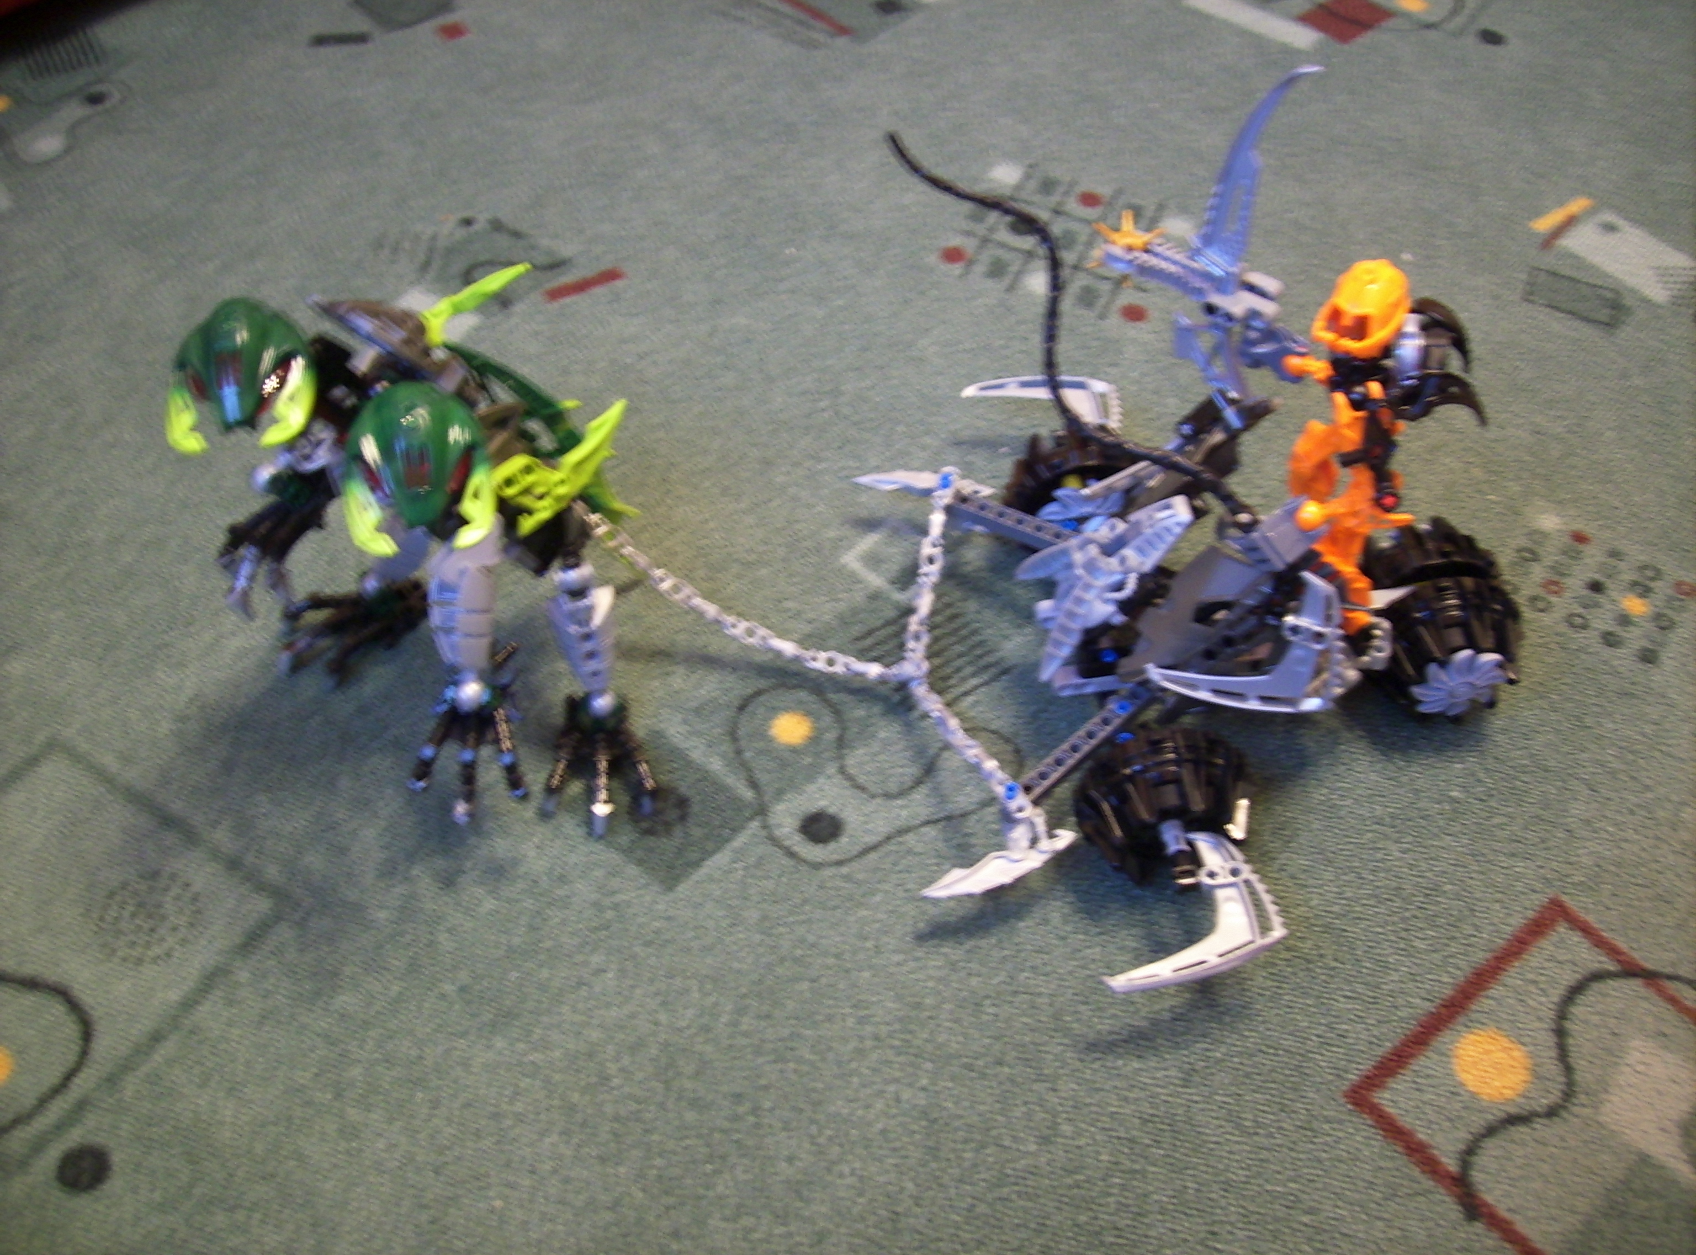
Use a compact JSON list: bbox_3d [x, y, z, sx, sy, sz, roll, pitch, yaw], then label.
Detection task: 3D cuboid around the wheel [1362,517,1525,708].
[{"bbox_3d":[0.218,-0.004,0.589,0.058,0.058,0.066,-4,51,-6],"label":"wheel"}]

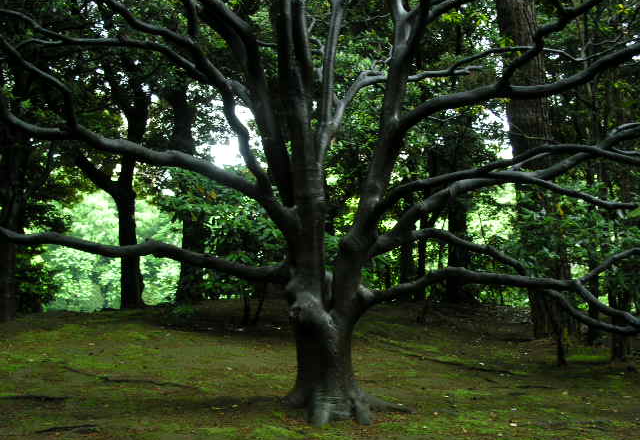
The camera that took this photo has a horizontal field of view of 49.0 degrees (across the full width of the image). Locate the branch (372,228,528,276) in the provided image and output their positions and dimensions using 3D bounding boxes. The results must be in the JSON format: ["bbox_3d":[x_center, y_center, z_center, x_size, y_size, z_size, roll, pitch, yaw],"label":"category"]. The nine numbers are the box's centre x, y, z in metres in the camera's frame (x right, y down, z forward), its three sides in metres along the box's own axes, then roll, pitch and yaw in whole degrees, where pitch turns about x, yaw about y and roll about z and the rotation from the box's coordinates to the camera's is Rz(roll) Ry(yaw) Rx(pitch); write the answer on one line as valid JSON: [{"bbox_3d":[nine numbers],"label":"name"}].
[{"bbox_3d":[1.059,0.264,5.700,1.220,0.360,0.420,0,-2,0],"label":"branch"}]

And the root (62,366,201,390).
[{"bbox_3d":[-2.114,1.634,7.384,2.175,0.090,0.299,-2,-3,34],"label":"root"}]

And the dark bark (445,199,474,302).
[{"bbox_3d":[2.858,0.609,14.500,0.520,2.150,0.500,0,-2,0],"label":"dark bark"}]

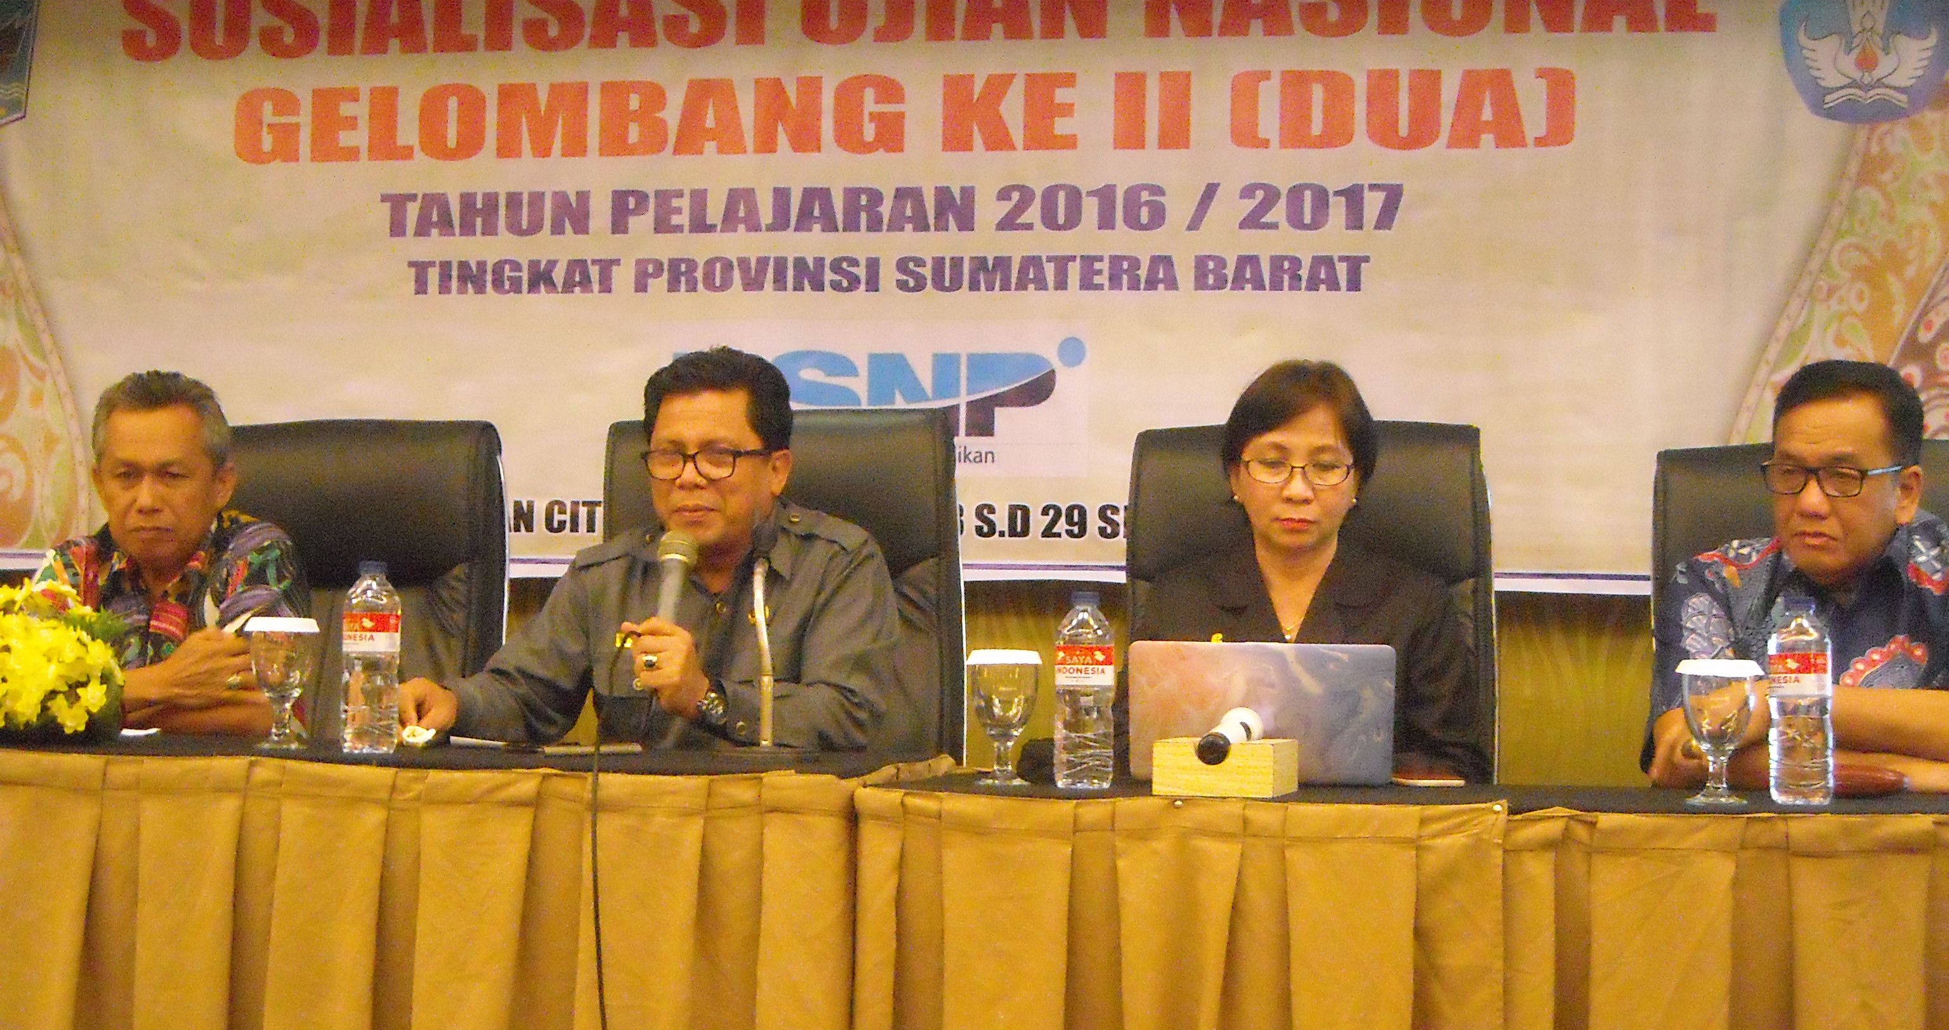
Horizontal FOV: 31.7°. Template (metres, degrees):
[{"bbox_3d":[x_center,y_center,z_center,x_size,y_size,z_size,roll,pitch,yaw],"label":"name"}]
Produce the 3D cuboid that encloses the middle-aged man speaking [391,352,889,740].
[{"bbox_3d":[-0.385,0.427,4.250,0.570,1.270,0.780,1,-2,17],"label":"middle-aged man speaking"}]

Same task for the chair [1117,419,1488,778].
[{"bbox_3d":[0.388,0.469,4.390,0.620,1.200,0.680,1,-2,15],"label":"chair"}]

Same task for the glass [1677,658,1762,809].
[{"bbox_3d":[0.800,0.235,3.690,0.092,0.158,0.092,1,-2,12],"label":"glass"}]

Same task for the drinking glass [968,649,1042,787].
[{"bbox_3d":[0.035,0.236,4.000,0.088,0.158,0.088,1,-2,0],"label":"drinking glass"}]

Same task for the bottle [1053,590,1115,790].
[{"bbox_3d":[0.125,0.200,3.900,0.068,0.225,0.068,1,-2,0],"label":"bottle"}]

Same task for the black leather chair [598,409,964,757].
[{"bbox_3d":[-0.335,0.448,4.500,0.620,1.200,0.680,1,-2,17],"label":"black leather chair"}]

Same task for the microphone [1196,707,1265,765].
[{"bbox_3d":[0.289,0.247,3.850,0.049,0.049,0.240,1,3,13],"label":"microphone"}]

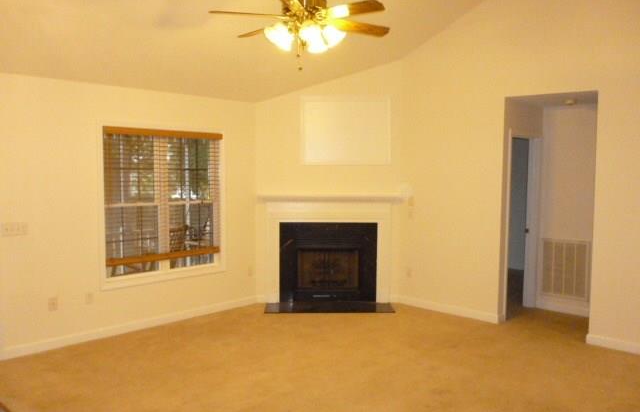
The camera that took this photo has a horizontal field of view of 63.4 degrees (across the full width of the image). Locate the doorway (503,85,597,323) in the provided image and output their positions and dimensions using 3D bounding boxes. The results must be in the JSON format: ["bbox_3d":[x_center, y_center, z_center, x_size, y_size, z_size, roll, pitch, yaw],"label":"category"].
[{"bbox_3d":[2.305,0.100,5.259,0.130,2.418,0.903,-4,6,-44],"label":"doorway"}]

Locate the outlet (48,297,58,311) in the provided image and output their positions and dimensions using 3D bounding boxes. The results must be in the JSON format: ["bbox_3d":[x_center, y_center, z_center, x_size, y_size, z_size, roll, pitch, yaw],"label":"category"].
[{"bbox_3d":[-2.459,0.910,4.780,0.073,0.118,0.010,-4,6,-44],"label":"outlet"}]

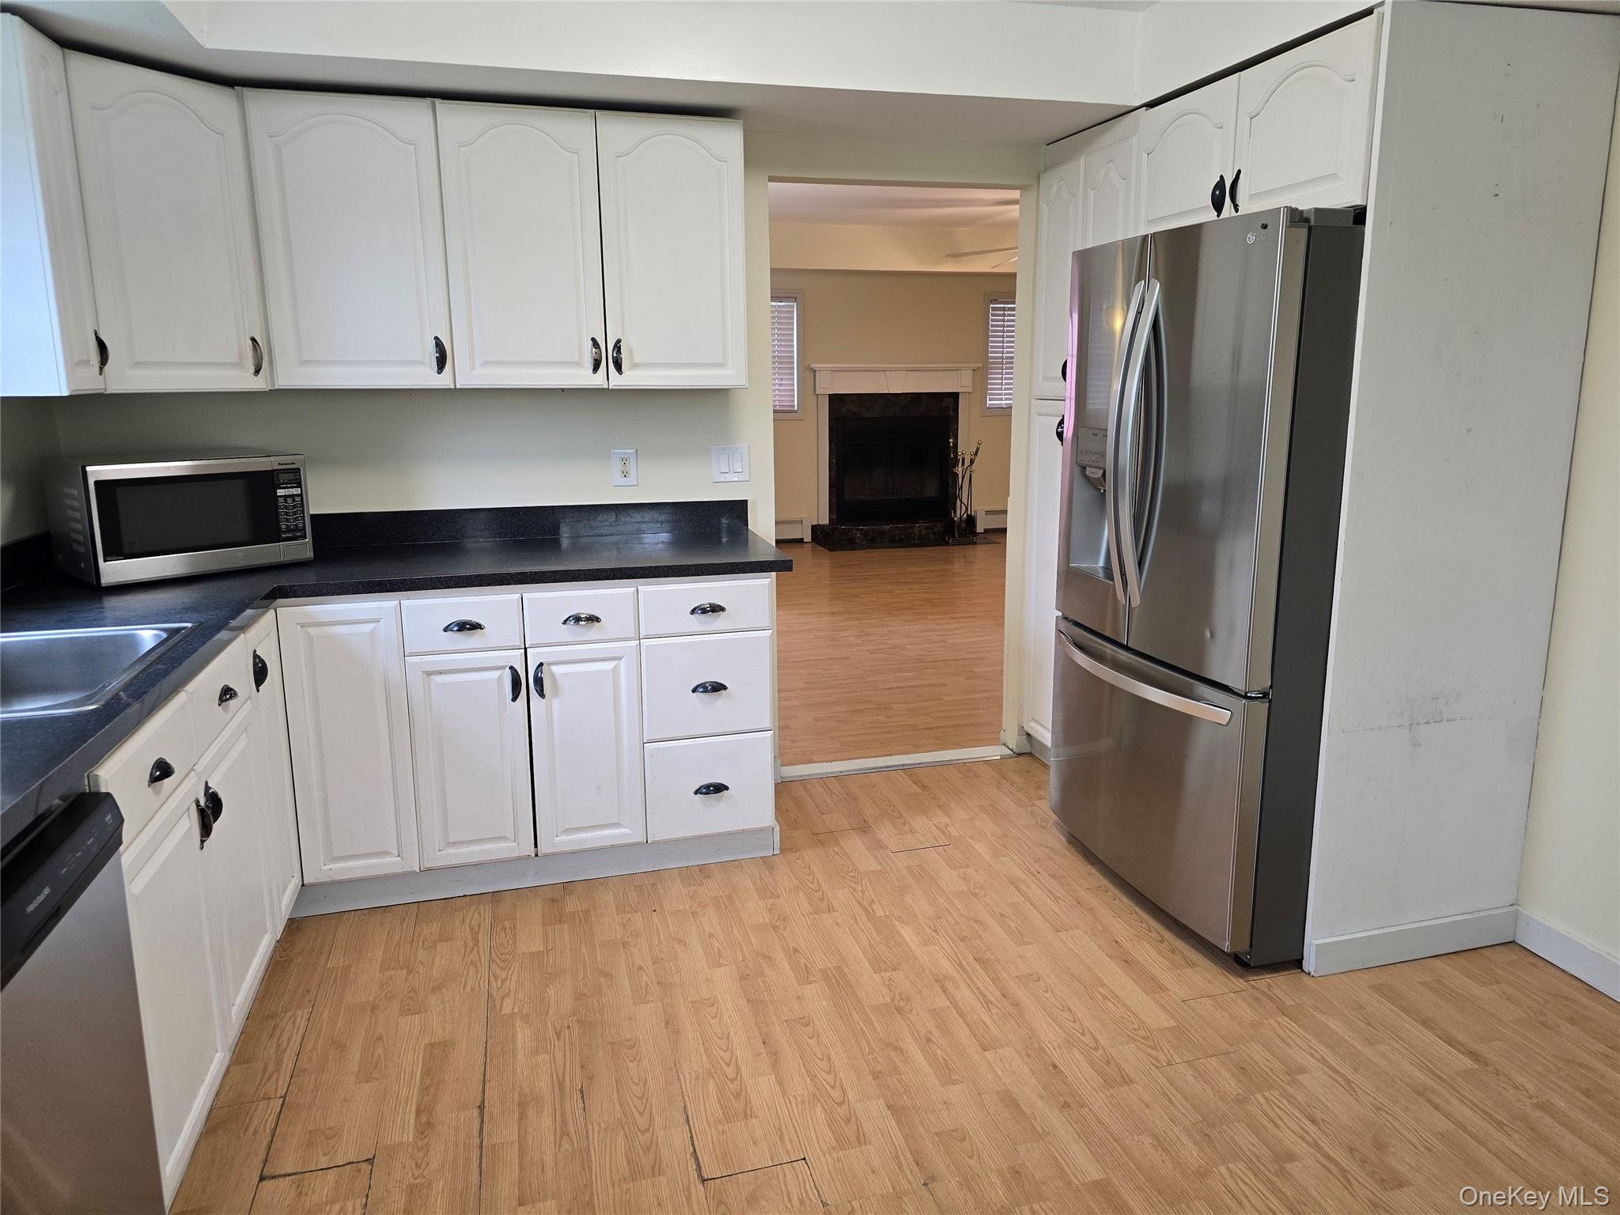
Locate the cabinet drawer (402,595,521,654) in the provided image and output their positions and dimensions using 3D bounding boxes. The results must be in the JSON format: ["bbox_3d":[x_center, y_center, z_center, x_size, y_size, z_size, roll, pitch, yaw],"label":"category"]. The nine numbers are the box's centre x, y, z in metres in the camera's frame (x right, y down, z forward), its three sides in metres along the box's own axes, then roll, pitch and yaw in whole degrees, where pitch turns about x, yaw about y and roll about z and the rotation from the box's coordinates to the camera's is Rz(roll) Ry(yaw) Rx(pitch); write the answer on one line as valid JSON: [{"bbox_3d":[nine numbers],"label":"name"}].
[{"bbox_3d":[-0.962,0.007,3.015,0.302,0.143,0.450,-4,12,-15],"label":"cabinet drawer"}]

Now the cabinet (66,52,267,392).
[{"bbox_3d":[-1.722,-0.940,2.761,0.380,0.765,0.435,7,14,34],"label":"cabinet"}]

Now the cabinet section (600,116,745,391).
[{"bbox_3d":[-0.425,-1.018,3.175,0.404,0.733,0.327,-4,11,-16],"label":"cabinet section"}]

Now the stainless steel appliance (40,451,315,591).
[{"bbox_3d":[-1.684,-0.251,2.888,0.355,0.300,0.531,9,15,39],"label":"stainless steel appliance"}]

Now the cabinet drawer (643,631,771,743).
[{"bbox_3d":[-0.340,0.183,3.226,0.372,0.297,0.450,-4,12,-15],"label":"cabinet drawer"}]

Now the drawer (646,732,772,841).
[{"bbox_3d":[-0.338,0.476,3.285,0.372,0.296,0.450,-4,12,-15],"label":"drawer"}]

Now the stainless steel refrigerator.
[{"bbox_3d":[1.211,-0.097,2.924,0.800,1.765,0.910,-4,12,-15],"label":"stainless steel refrigerator"}]

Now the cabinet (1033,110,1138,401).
[{"bbox_3d":[1.111,-1.096,3.483,0.540,0.810,0.600,-4,12,-15],"label":"cabinet"}]

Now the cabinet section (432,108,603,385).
[{"bbox_3d":[-0.814,-0.993,3.066,0.407,0.733,0.327,-4,11,-16],"label":"cabinet section"}]

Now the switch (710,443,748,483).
[{"bbox_3d":[-0.264,-0.482,3.609,0.120,0.120,0.015,-4,12,-15],"label":"switch"}]

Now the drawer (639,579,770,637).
[{"bbox_3d":[-0.342,-0.032,3.183,0.372,0.143,0.450,-4,12,-15],"label":"drawer"}]

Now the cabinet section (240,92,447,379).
[{"bbox_3d":[-1.226,-0.968,2.951,0.450,0.733,0.327,-4,11,-16],"label":"cabinet section"}]

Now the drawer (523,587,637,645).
[{"bbox_3d":[-0.668,-0.012,3.095,0.301,0.143,0.450,-4,12,-15],"label":"drawer"}]

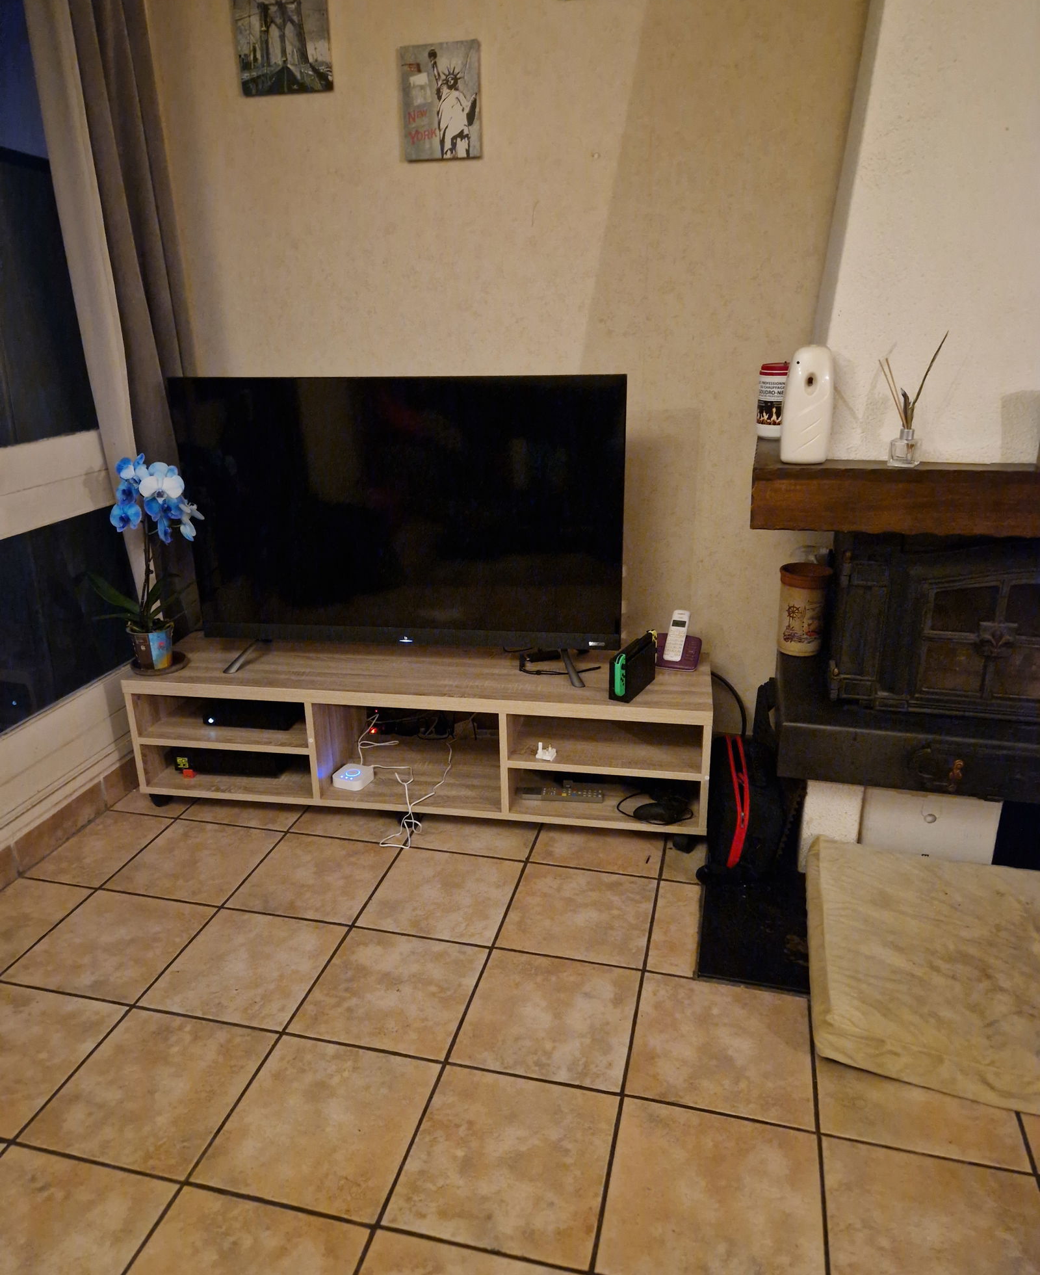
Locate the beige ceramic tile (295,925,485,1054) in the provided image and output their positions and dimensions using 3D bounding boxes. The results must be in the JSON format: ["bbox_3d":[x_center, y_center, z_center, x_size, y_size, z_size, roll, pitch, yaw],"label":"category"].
[{"bbox_3d":[-0.267,0.749,1.957,0.333,0.010,0.333,4,21,13],"label":"beige ceramic tile"}]

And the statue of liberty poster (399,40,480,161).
[{"bbox_3d":[-0.198,-1.364,2.353,0.201,0.259,0.020,3,21,11],"label":"statue of liberty poster"}]

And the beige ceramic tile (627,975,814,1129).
[{"bbox_3d":[0.391,0.786,1.776,0.333,0.010,0.333,4,21,14],"label":"beige ceramic tile"}]

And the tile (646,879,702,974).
[{"bbox_3d":[0.364,0.672,2.143,0.100,0.010,0.333,4,21,13],"label":"tile"}]

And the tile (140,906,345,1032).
[{"bbox_3d":[-0.598,0.726,2.036,0.333,0.010,0.333,4,21,13],"label":"tile"}]

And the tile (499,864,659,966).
[{"bbox_3d":[0.146,0.657,2.195,0.333,0.010,0.333,4,21,13],"label":"tile"}]

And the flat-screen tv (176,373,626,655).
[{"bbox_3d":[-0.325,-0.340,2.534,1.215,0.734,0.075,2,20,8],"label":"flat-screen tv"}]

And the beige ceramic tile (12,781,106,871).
[{"bbox_3d":[-1.245,0.510,2.502,0.010,0.085,0.327,5,21,16],"label":"beige ceramic tile"}]

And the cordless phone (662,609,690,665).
[{"bbox_3d":[0.443,-0.002,2.587,0.048,0.149,0.026,7,-14,22],"label":"cordless phone"}]

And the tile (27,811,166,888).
[{"bbox_3d":[-1.127,0.571,2.498,0.220,0.010,0.333,4,21,13],"label":"tile"}]

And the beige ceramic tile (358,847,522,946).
[{"bbox_3d":[-0.186,0.634,2.267,0.333,0.010,0.333,4,21,13],"label":"beige ceramic tile"}]

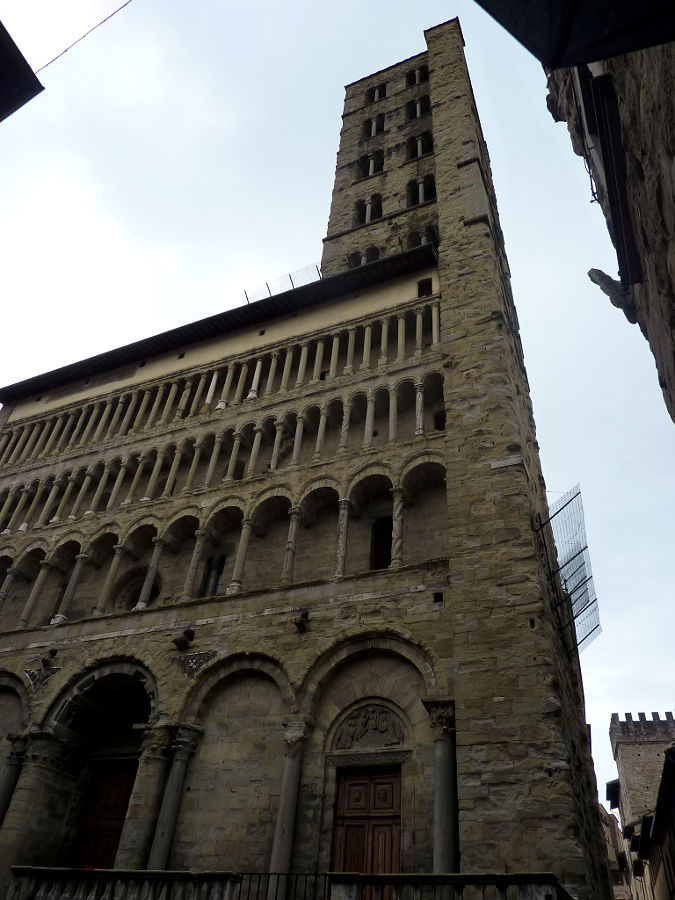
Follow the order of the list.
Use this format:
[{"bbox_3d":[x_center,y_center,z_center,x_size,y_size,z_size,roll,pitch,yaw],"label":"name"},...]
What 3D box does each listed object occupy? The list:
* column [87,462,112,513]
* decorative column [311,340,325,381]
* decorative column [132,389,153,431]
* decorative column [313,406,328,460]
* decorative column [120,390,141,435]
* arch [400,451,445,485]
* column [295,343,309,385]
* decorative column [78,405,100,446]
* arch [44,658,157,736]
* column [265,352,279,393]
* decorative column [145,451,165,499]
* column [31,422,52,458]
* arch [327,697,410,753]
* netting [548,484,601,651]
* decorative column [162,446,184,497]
[{"bbox_3d":[-9.978,1.581,27.251,0.360,2.706,0.360,-13,-46,20],"label":"column"},{"bbox_3d":[-0.862,-3.921,28.352,0.320,2.350,0.320,-13,-45,20],"label":"decorative column"},{"bbox_3d":[-9.556,-2.018,31.885,0.350,2.797,0.350,-13,-44,21],"label":"decorative column"},{"bbox_3d":[-0.612,-0.618,23.763,0.330,2.721,0.330,3,-42,3],"label":"decorative column"},{"bbox_3d":[-10.301,-1.893,32.225,0.350,2.870,0.350,-13,-44,21],"label":"decorative column"},{"bbox_3d":[2.699,0.569,20.605,1.615,1.241,0.500,-13,-46,20],"label":"arch"},{"bbox_3d":[-1.468,-3.554,27.046,0.320,2.601,0.320,3,-41,3],"label":"column"},{"bbox_3d":[-11.809,-1.187,31.134,0.320,2.601,0.320,-13,-44,21],"label":"decorative column"},{"bbox_3d":[-6.938,7.776,20.545,4.667,2.234,1.000,-13,-44,21],"label":"arch"},{"bbox_3d":[-2.948,-3.475,29.265,0.360,2.811,0.360,3,-41,2],"label":"column"},{"bbox_3d":[-8.257,1.127,29.382,0.360,2.610,0.360,-13,-43,21],"label":"decorative column"},{"bbox_3d":[-15.399,-0.550,33.942,0.360,2.707,0.360,-13,-44,20],"label":"column"},{"bbox_3d":[0.859,7.327,17.426,2.433,1.391,0.350,-13,-44,21],"label":"arch"},{"bbox_3d":[7.831,4.467,21.659,1.500,1.200,9.300,-11,-44,19],"label":"netting"},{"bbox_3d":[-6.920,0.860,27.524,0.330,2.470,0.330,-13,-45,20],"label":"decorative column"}]

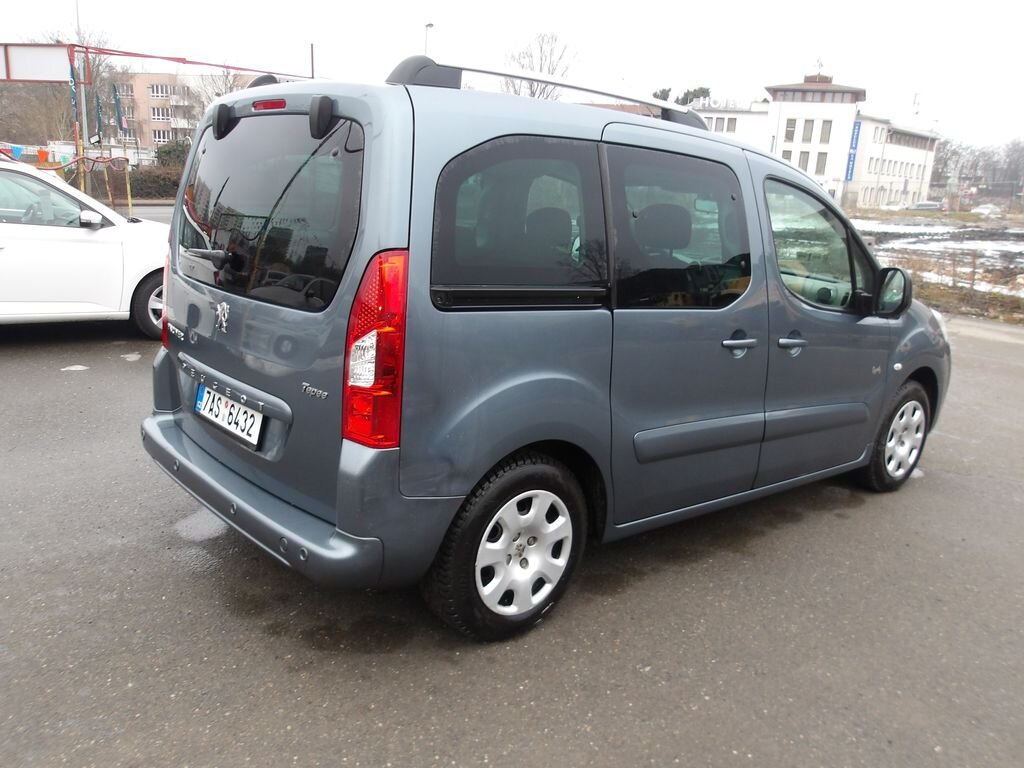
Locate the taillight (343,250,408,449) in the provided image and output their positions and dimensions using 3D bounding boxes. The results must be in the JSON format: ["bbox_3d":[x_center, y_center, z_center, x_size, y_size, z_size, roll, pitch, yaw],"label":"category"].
[{"bbox_3d":[-0.375,-0.096,2.129,0.130,0.525,0.150,-6,16,-40],"label":"taillight"}]

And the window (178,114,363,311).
[{"bbox_3d":[-0.870,-0.591,2.656,0.085,0.580,1.220,9,6,-43],"label":"window"}]

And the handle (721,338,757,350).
[{"bbox_3d":[0.887,-0.155,3.109,0.215,0.037,0.047,-6,16,-40],"label":"handle"}]

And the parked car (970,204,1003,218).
[{"bbox_3d":[62.314,-22.704,105.000,4.200,1.450,1.750,8,13,16],"label":"parked car"}]

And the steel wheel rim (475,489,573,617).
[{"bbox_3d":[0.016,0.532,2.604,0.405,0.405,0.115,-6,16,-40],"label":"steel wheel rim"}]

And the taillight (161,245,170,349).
[{"bbox_3d":[-1.418,-0.381,3.298,0.130,0.520,0.150,-6,16,-40],"label":"taillight"}]

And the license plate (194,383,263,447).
[{"bbox_3d":[-0.973,0.099,2.733,0.015,0.112,0.520,2,10,-42],"label":"license plate"}]

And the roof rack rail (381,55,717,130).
[{"bbox_3d":[0.228,-0.977,2.775,1.500,0.100,0.070,-9,17,-40],"label":"roof rack rail"}]

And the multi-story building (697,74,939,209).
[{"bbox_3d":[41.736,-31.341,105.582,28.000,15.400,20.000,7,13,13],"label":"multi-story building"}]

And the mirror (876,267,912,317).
[{"bbox_3d":[1.686,-0.411,3.586,0.130,0.225,0.190,-6,16,-40],"label":"mirror"}]

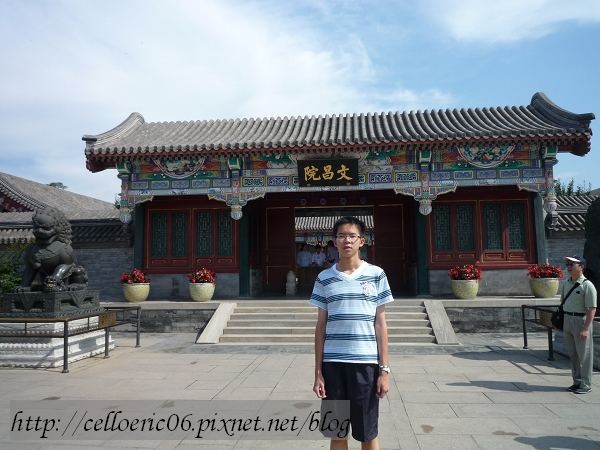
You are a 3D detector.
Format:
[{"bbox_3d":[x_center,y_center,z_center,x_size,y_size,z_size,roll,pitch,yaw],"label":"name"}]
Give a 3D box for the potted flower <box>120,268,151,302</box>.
[{"bbox_3d":[-4.561,1.684,12.154,0.840,0.920,0.840,-1,-6,5],"label":"potted flower"}]

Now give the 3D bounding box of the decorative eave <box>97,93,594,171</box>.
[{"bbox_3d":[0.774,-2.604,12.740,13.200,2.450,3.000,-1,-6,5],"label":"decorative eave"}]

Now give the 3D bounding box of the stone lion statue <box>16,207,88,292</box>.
[{"bbox_3d":[-4.690,0.482,8.329,0.840,1.600,1.150,-2,-6,7],"label":"stone lion statue"}]

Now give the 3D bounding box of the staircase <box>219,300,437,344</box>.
[{"bbox_3d":[0.619,2.234,10.073,4.750,0.760,1.680,-1,-6,5],"label":"staircase"}]

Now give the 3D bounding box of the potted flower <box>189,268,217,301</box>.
[{"bbox_3d":[-2.679,1.640,11.986,0.810,0.920,0.810,-1,-6,5],"label":"potted flower"}]

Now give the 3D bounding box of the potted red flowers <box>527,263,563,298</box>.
[{"bbox_3d":[6.333,1.430,11.182,0.840,0.910,0.840,-1,-6,5],"label":"potted red flowers"}]

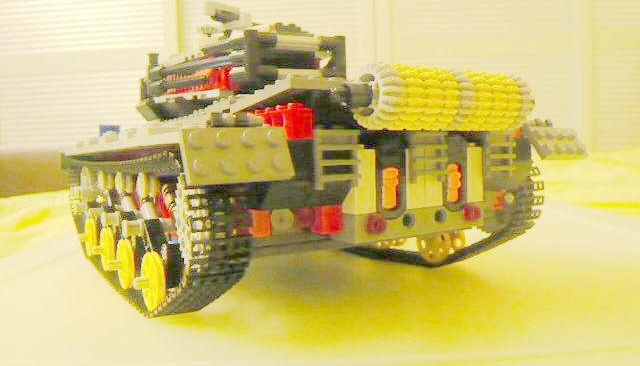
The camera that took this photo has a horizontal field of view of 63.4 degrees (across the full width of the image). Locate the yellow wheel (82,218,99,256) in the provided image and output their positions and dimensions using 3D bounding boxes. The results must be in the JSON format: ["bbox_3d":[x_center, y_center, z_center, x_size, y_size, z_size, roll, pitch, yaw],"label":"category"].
[{"bbox_3d":[-0.150,0.036,0.341,0.005,0.024,0.024,-4,5,-32],"label":"yellow wheel"}]

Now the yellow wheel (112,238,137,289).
[{"bbox_3d":[-0.096,0.039,0.255,0.005,0.024,0.024,-4,5,-32],"label":"yellow wheel"}]

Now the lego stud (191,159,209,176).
[{"bbox_3d":[-0.033,-0.004,0.143,0.005,0.005,0.002,-4,-16,-30],"label":"lego stud"}]

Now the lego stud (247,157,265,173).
[{"bbox_3d":[-0.019,-0.005,0.151,0.005,0.005,0.002,-4,-16,-30],"label":"lego stud"}]

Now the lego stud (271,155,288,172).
[{"bbox_3d":[-0.012,-0.006,0.155,0.005,0.005,0.002,-4,-16,-30],"label":"lego stud"}]

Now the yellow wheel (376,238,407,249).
[{"bbox_3d":[0.047,0.029,0.336,0.005,0.024,0.024,-4,5,-32],"label":"yellow wheel"}]

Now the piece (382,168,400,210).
[{"bbox_3d":[0.025,0.002,0.186,0.006,0.015,0.005,-4,5,-32],"label":"piece"}]

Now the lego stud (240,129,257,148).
[{"bbox_3d":[-0.021,-0.013,0.153,0.005,0.005,0.002,-4,-16,-30],"label":"lego stud"}]

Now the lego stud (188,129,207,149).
[{"bbox_3d":[-0.034,-0.012,0.145,0.005,0.005,0.002,-4,-16,-30],"label":"lego stud"}]

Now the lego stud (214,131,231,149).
[{"bbox_3d":[-0.027,-0.012,0.146,0.005,0.005,0.002,-4,-19,-32],"label":"lego stud"}]

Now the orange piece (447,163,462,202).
[{"bbox_3d":[0.053,0.000,0.203,0.006,0.015,0.006,-4,3,-30],"label":"orange piece"}]

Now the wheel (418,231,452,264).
[{"bbox_3d":[0.065,0.033,0.294,0.005,0.024,0.024,-4,5,-32],"label":"wheel"}]

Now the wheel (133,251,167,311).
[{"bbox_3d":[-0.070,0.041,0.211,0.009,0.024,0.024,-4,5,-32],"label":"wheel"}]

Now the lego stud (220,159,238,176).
[{"bbox_3d":[-0.026,-0.005,0.147,0.005,0.005,0.002,-4,-16,-30],"label":"lego stud"}]

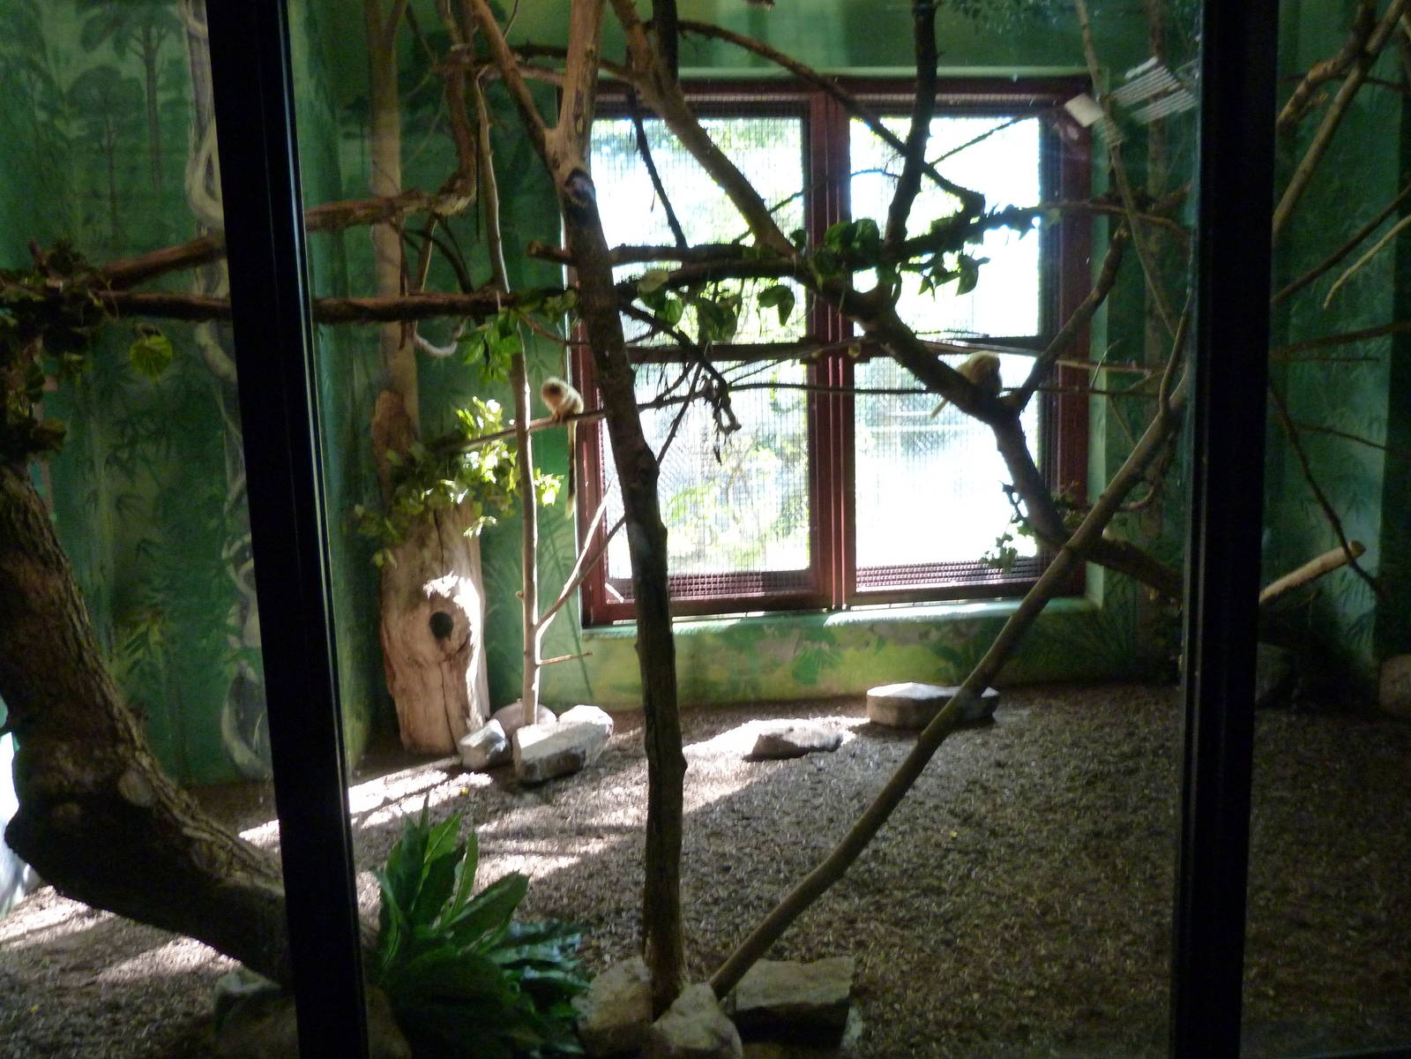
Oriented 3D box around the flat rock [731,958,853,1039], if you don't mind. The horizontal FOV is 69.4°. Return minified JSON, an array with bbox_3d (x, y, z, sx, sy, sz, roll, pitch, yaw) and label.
[{"bbox_3d":[0.189,1.015,2.211,0.230,0.075,0.180,-2,6,0],"label":"flat rock"}]

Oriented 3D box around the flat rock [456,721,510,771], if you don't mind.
[{"bbox_3d":[-0.862,0.845,3.964,0.155,0.125,0.180,-5,7,-25],"label":"flat rock"}]

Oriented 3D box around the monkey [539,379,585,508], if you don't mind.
[{"bbox_3d":[-0.553,-0.331,3.950,0.110,0.510,0.150,2,7,30],"label":"monkey"}]

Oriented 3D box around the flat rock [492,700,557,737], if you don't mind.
[{"bbox_3d":[-0.749,0.794,4.230,0.245,0.140,0.190,-3,6,-10],"label":"flat rock"}]

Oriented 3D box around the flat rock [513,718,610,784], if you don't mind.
[{"bbox_3d":[-0.559,0.840,3.899,0.335,0.120,0.175,-6,8,-35],"label":"flat rock"}]

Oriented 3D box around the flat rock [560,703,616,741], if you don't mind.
[{"bbox_3d":[-0.479,0.800,4.171,0.205,0.125,0.170,-4,7,-15],"label":"flat rock"}]

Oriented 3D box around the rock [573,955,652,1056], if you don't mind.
[{"bbox_3d":[-0.202,1.007,2.168,0.150,0.135,0.145,-3,6,-10],"label":"rock"}]

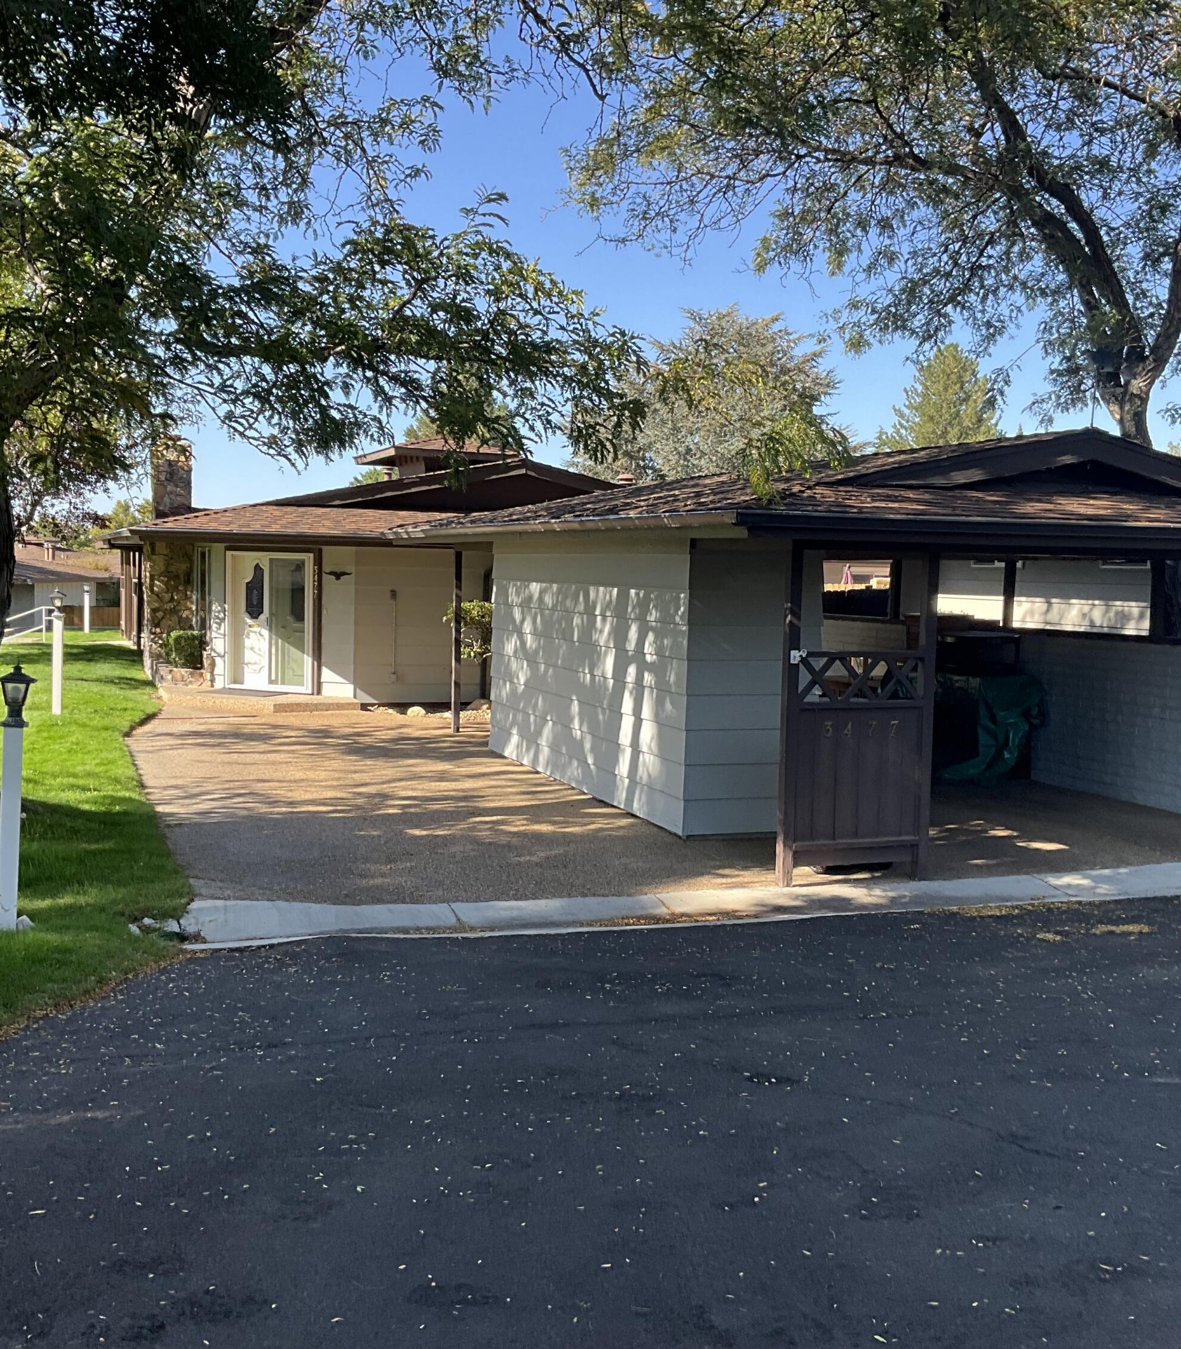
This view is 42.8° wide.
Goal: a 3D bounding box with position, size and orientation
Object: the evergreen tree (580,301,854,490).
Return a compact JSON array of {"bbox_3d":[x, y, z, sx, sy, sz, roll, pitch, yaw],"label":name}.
[{"bbox_3d":[3.490,-5.256,39.841,8.200,9.090,8.200,0,4,-19],"label":"evergreen tree"}]

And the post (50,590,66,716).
[{"bbox_3d":[-6.723,-0.284,19.017,0.220,1.587,0.220,0,4,-19],"label":"post"}]

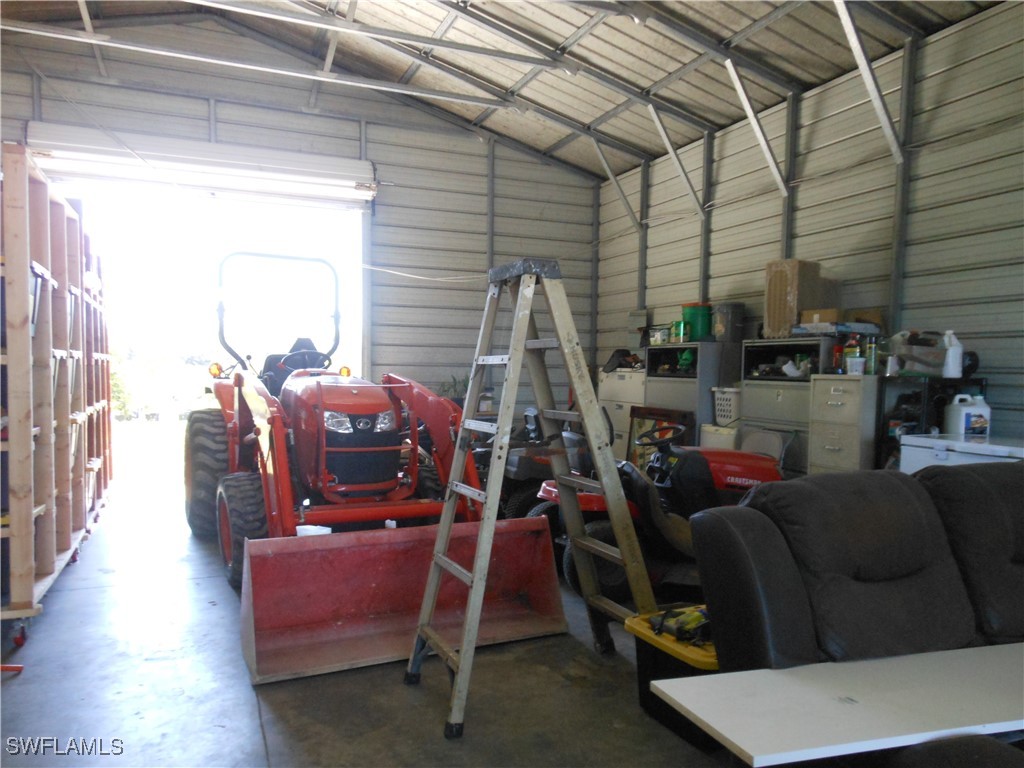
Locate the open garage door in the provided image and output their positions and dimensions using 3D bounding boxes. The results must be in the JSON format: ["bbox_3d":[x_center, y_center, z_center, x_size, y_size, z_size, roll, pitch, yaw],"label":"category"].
[{"bbox_3d":[-3.182,-2.335,7.949,3.440,0.500,0.460,0,1,-23],"label":"open garage door"}]

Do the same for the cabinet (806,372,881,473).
[{"bbox_3d":[2.676,0.602,5.563,0.670,1.322,0.455,0,1,-23],"label":"cabinet"}]

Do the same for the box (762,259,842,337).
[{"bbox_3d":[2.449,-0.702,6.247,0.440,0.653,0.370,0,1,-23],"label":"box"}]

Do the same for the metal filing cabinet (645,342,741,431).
[{"bbox_3d":[1.834,0.401,7.635,0.470,1.622,0.905,0,1,-23],"label":"metal filing cabinet"}]

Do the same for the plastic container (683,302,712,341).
[{"bbox_3d":[1.871,-0.599,7.458,0.305,0.375,0.305,0,1,-23],"label":"plastic container"}]

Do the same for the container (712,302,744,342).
[{"bbox_3d":[2.145,-0.600,7.327,0.315,0.385,0.315,0,1,-23],"label":"container"}]

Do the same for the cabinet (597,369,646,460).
[{"bbox_3d":[1.442,0.512,8.539,0.470,1.355,1.030,0,1,-23],"label":"cabinet"}]

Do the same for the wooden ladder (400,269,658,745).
[{"bbox_3d":[0.097,0.404,3.126,1.050,1.780,0.520,0,1,-23],"label":"wooden ladder"}]

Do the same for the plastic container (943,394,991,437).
[{"bbox_3d":[3.123,0.216,5.070,0.255,0.280,0.165,0,1,-7],"label":"plastic container"}]

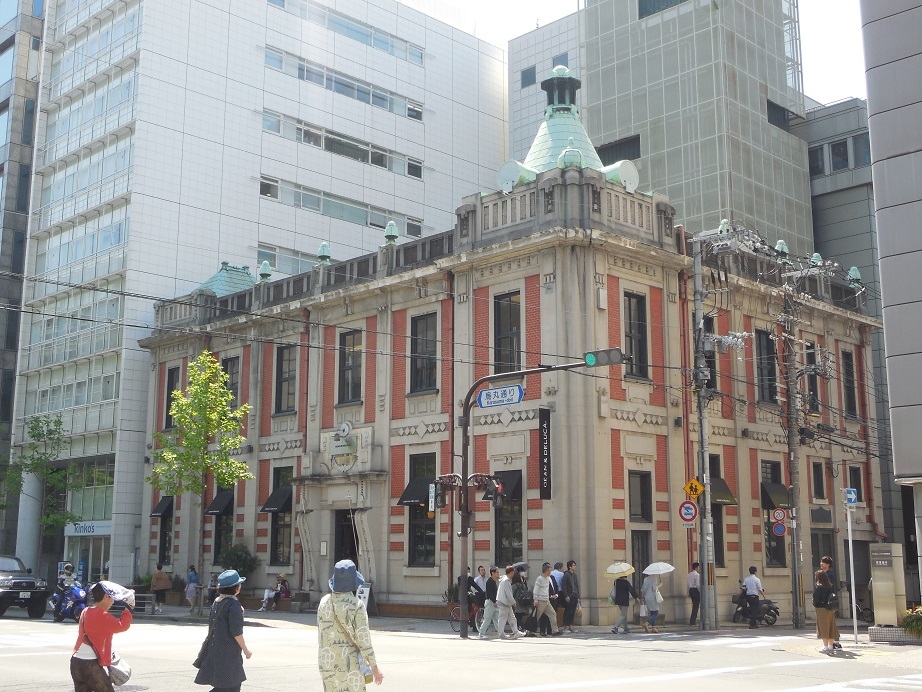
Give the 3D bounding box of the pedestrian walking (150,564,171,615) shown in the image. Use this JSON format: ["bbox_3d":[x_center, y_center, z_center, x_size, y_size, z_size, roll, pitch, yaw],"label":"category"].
[{"bbox_3d":[-10.068,8.159,41.204,0.640,1.600,0.450,6,-12,-31],"label":"pedestrian walking"}]

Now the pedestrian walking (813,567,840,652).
[{"bbox_3d":[6.764,4.860,22.696,0.420,1.570,0.450,5,-11,-25],"label":"pedestrian walking"}]

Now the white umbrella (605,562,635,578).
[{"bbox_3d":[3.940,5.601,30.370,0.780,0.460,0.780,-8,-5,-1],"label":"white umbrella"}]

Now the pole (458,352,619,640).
[{"bbox_3d":[1.743,3.436,27.531,0.500,6.250,5.100,10,-15,-44],"label":"pole"}]

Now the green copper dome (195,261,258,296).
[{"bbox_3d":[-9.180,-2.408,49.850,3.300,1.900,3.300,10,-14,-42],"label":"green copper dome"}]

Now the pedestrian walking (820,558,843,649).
[{"bbox_3d":[6.938,4.851,23.104,0.350,1.730,0.480,8,-13,-36],"label":"pedestrian walking"}]

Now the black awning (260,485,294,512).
[{"bbox_3d":[-6.639,5.512,43.944,0.575,0.864,1.123,10,-15,-44],"label":"black awning"}]

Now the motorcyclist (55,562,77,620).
[{"bbox_3d":[-11.352,7.114,35.314,0.650,1.600,0.700,7,-12,-36],"label":"motorcyclist"}]

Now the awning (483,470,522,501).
[{"bbox_3d":[1.228,4.094,36.210,0.570,0.861,1.095,10,-15,-44],"label":"awning"}]

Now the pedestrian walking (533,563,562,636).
[{"bbox_3d":[2.078,6.050,29.255,0.750,1.714,0.500,2,-11,-8],"label":"pedestrian walking"}]

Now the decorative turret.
[{"bbox_3d":[3.239,-6.659,39.155,4.400,4.800,4.400,9,-14,-42],"label":"decorative turret"}]

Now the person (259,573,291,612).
[{"bbox_3d":[-6.114,8.124,40.397,0.880,1.270,0.550,6,-12,-31],"label":"person"}]

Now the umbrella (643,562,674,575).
[{"bbox_3d":[4.933,5.538,30.501,0.840,0.290,0.840,-6,-10,-1],"label":"umbrella"}]

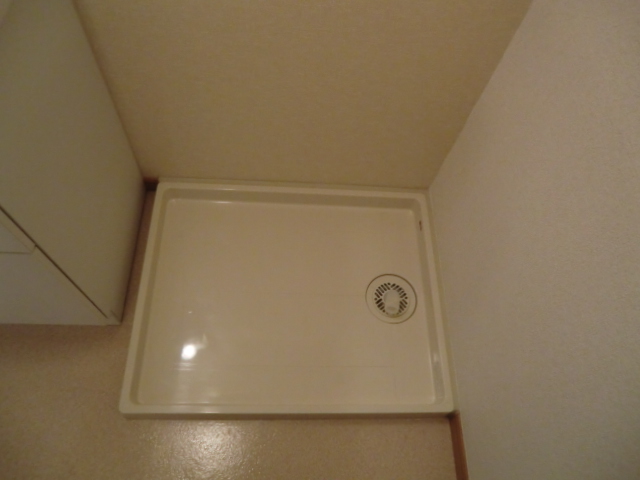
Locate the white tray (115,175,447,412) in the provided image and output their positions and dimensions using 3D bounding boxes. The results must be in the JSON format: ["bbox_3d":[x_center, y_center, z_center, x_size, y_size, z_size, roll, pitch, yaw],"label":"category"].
[{"bbox_3d":[-0.074,0.141,1.227,0.800,0.060,0.640,2,64,-4],"label":"white tray"}]

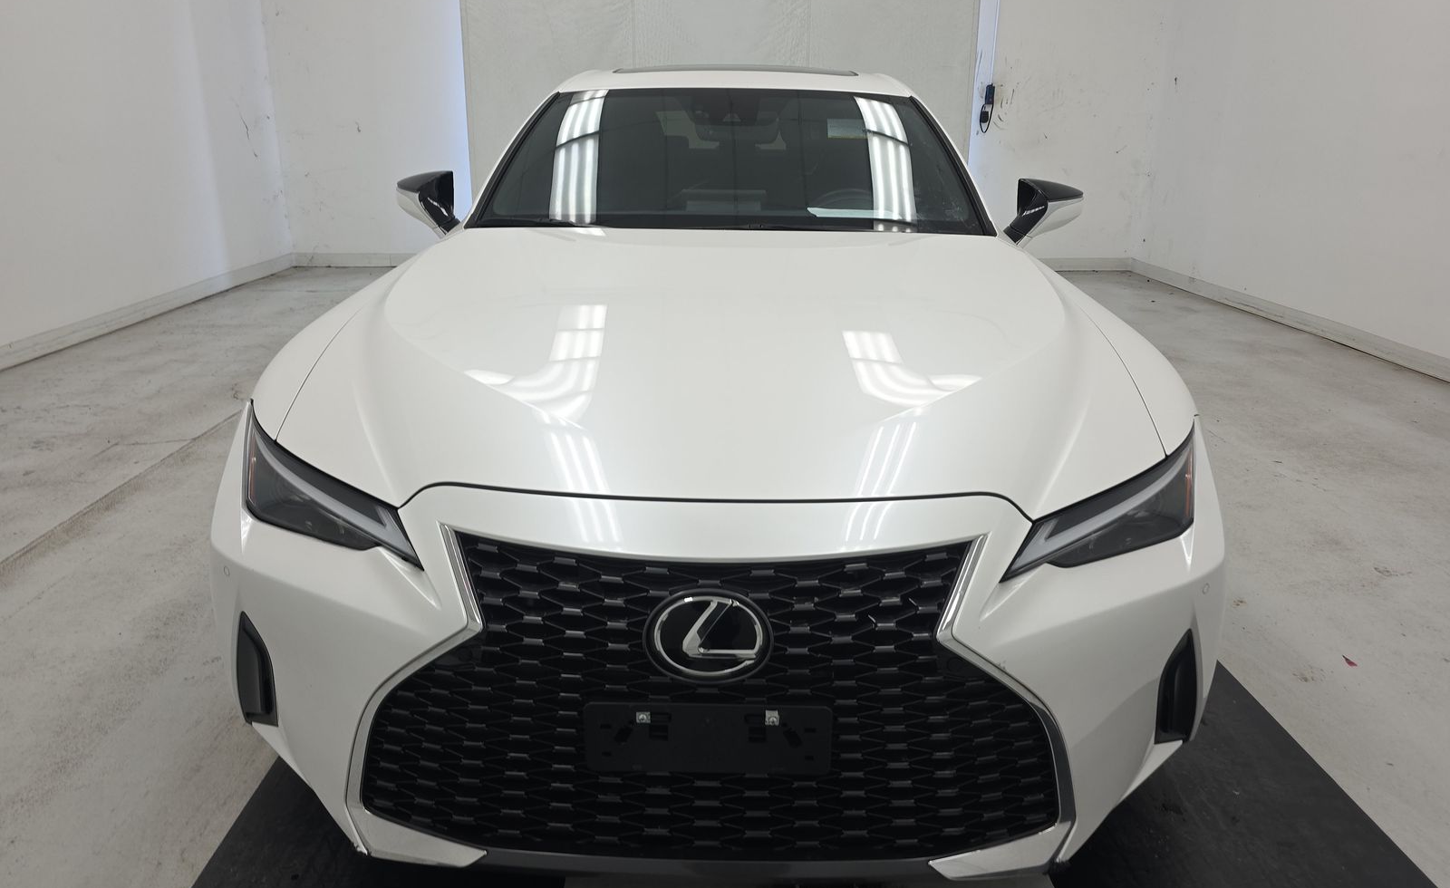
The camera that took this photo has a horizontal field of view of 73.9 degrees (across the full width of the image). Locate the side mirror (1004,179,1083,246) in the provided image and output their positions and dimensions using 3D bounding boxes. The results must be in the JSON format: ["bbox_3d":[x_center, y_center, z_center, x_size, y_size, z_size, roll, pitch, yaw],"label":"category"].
[{"bbox_3d":[0.943,-0.685,2.850,0.220,0.185,0.160,1,19,1],"label":"side mirror"}]

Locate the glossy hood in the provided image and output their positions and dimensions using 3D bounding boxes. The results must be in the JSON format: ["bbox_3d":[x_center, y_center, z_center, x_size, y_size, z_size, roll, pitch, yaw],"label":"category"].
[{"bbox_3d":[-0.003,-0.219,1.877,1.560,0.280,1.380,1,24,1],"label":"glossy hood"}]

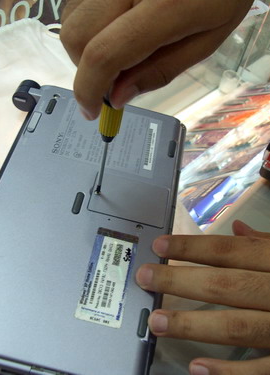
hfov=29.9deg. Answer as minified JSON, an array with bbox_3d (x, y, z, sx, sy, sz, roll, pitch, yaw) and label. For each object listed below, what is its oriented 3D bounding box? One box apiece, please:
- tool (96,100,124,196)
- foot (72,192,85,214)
[{"bbox_3d":[-0.017,-0.044,0.362,0.017,0.152,0.017,13,48,-1],"label":"tool"},{"bbox_3d":[-0.046,0.013,0.406,0.006,0.003,0.021,14,48,-2],"label":"foot"}]

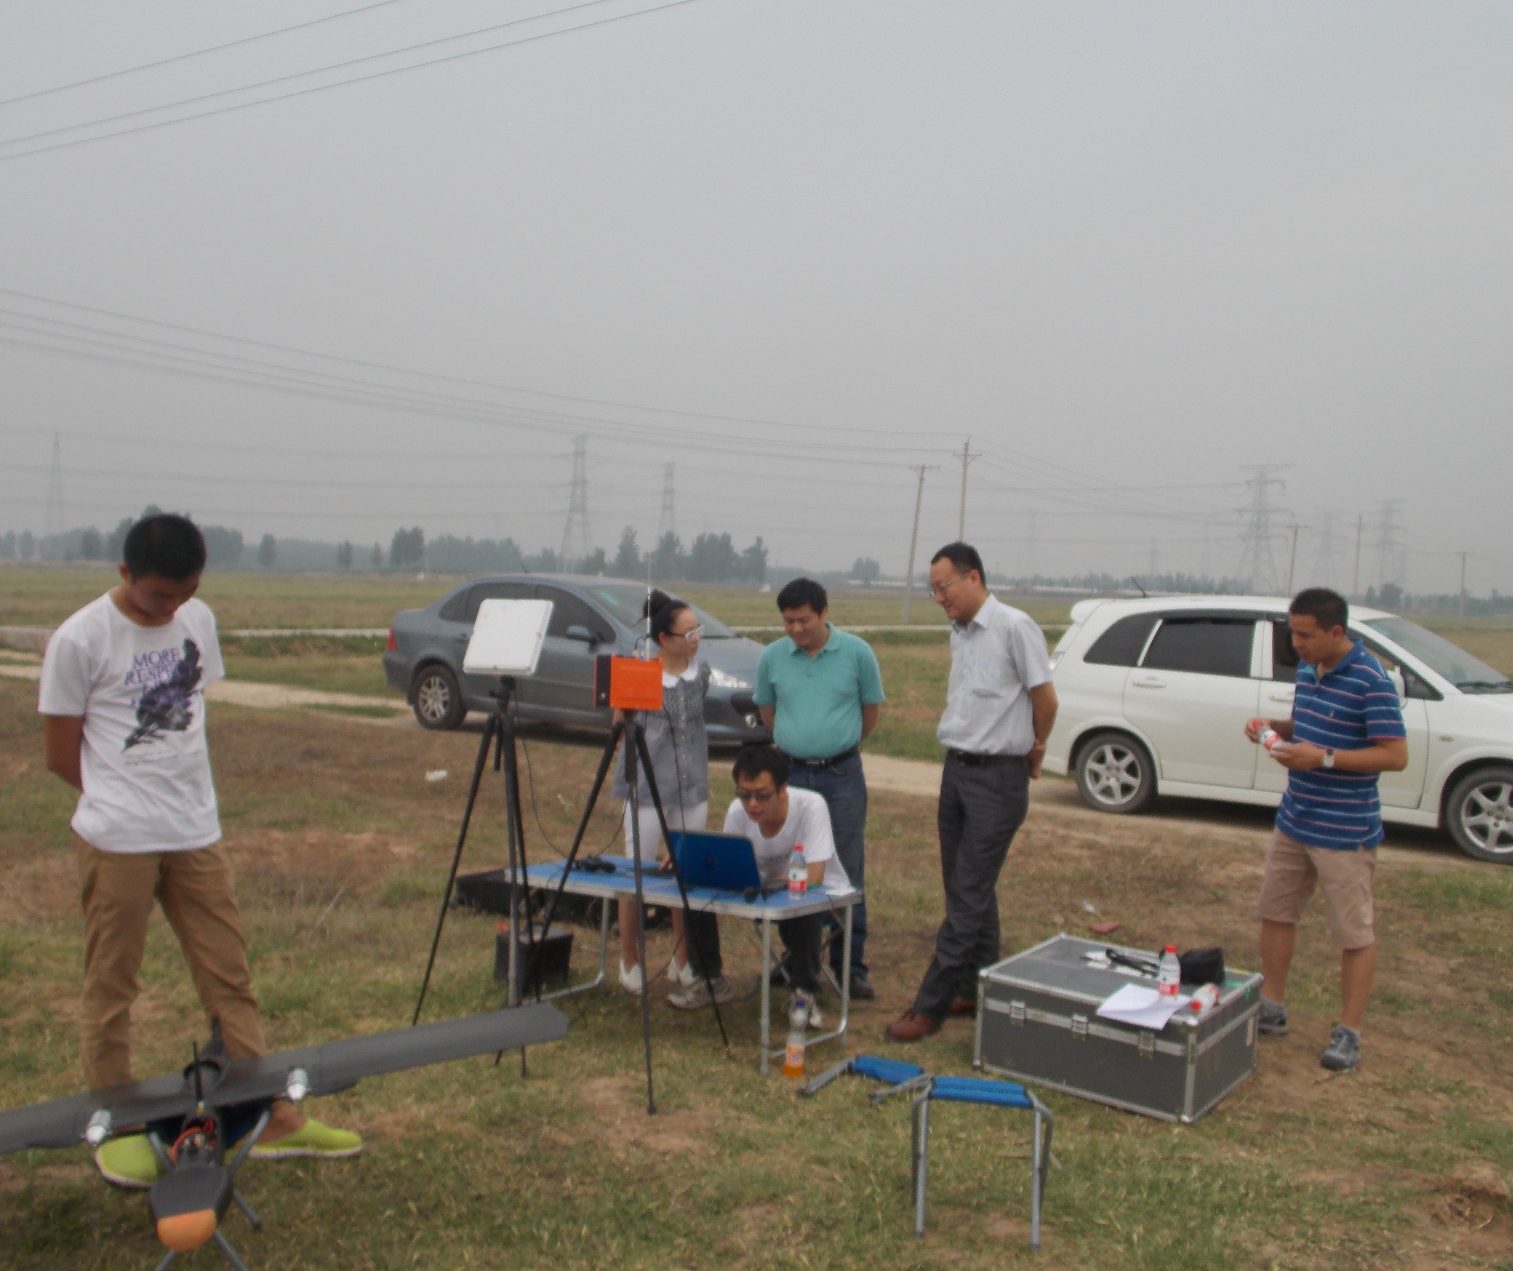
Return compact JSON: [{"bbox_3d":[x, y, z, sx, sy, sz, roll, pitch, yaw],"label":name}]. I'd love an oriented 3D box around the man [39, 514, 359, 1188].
[{"bbox_3d":[-1.522,0.537,3.930,0.700,1.730,0.460,1,2,-25],"label":"man"}]

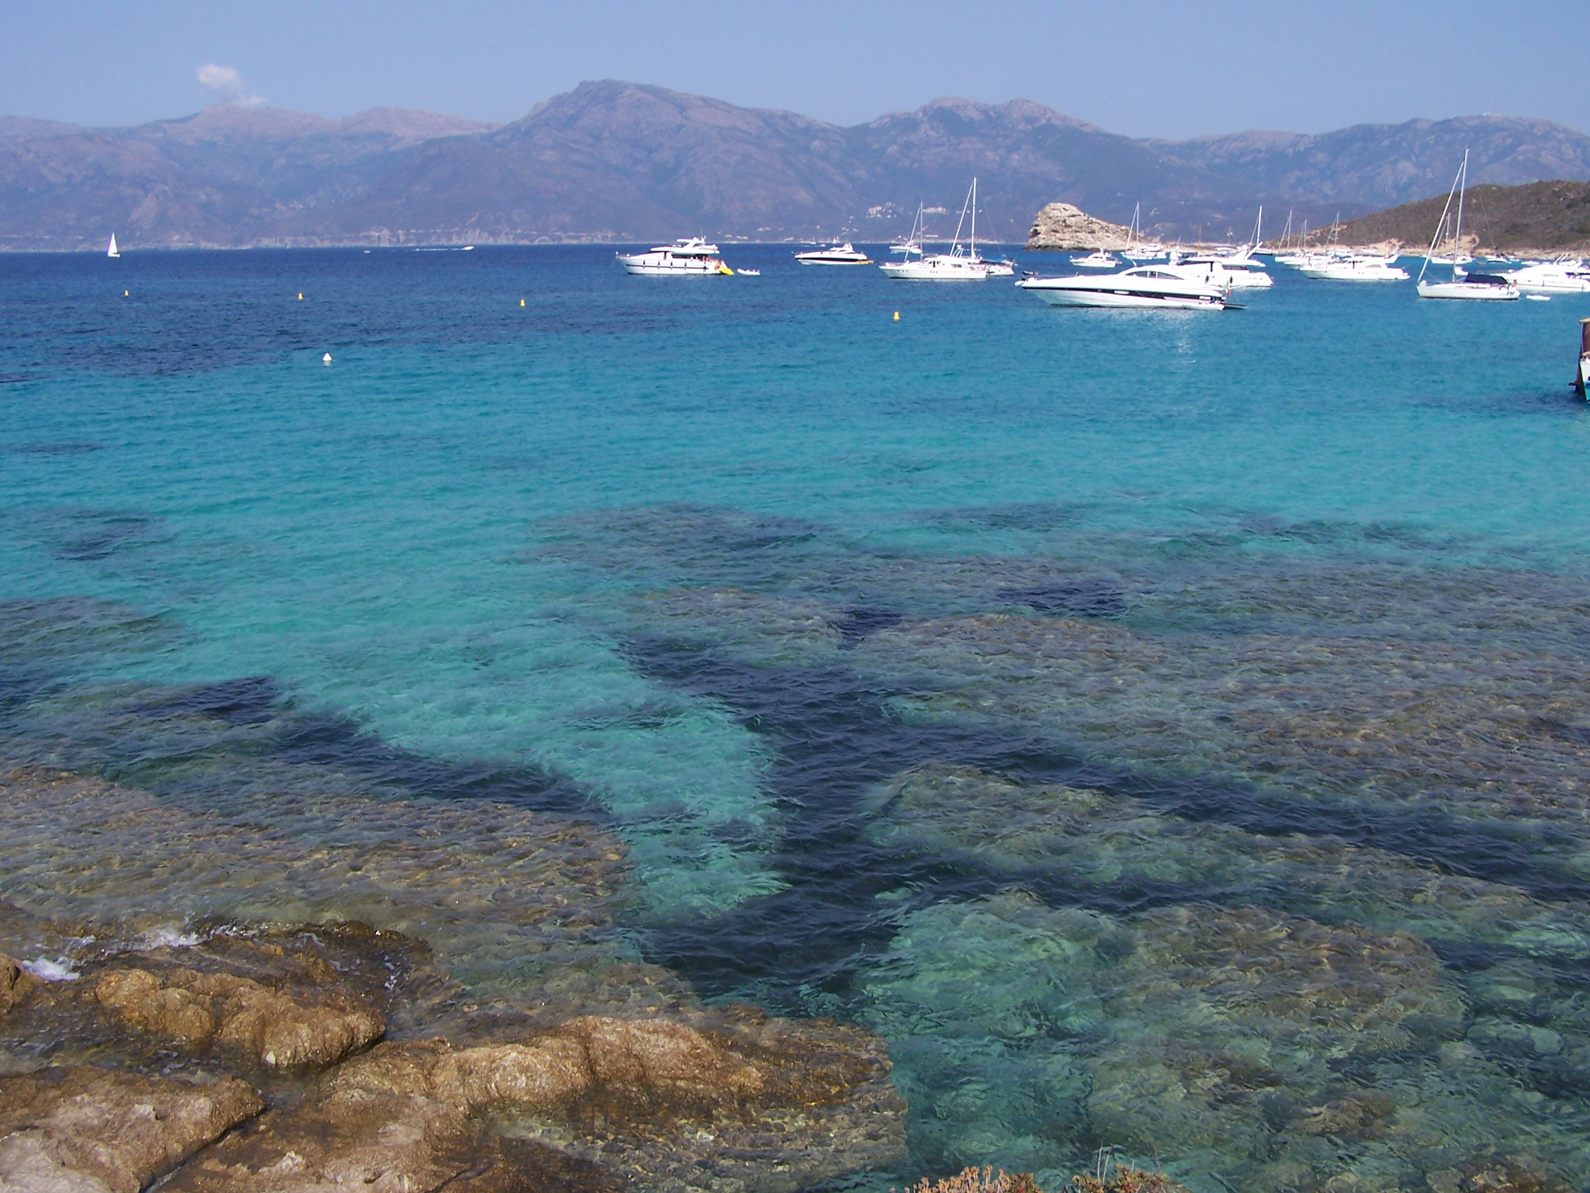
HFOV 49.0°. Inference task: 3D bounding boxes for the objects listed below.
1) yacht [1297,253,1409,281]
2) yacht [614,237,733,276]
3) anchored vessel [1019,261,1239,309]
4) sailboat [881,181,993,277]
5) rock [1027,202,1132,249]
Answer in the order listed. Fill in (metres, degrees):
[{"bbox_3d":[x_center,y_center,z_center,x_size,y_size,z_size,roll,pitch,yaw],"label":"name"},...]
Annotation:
[{"bbox_3d":[89.740,-52.960,280.830,17.740,4.490,5.000,3,12,16],"label":"yacht"},{"bbox_3d":[-20.790,-58.220,299.650,19.940,6.550,5.300,1,12,4],"label":"yacht"},{"bbox_3d":[28.660,-26.990,151.990,19.000,4.080,4.800,5,13,23],"label":"anchored vessel"},{"bbox_3d":[22.860,-56.090,267.630,19.180,15.720,5.000,1,12,7],"label":"sailboat"},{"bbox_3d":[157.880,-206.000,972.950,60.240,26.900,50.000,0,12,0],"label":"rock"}]

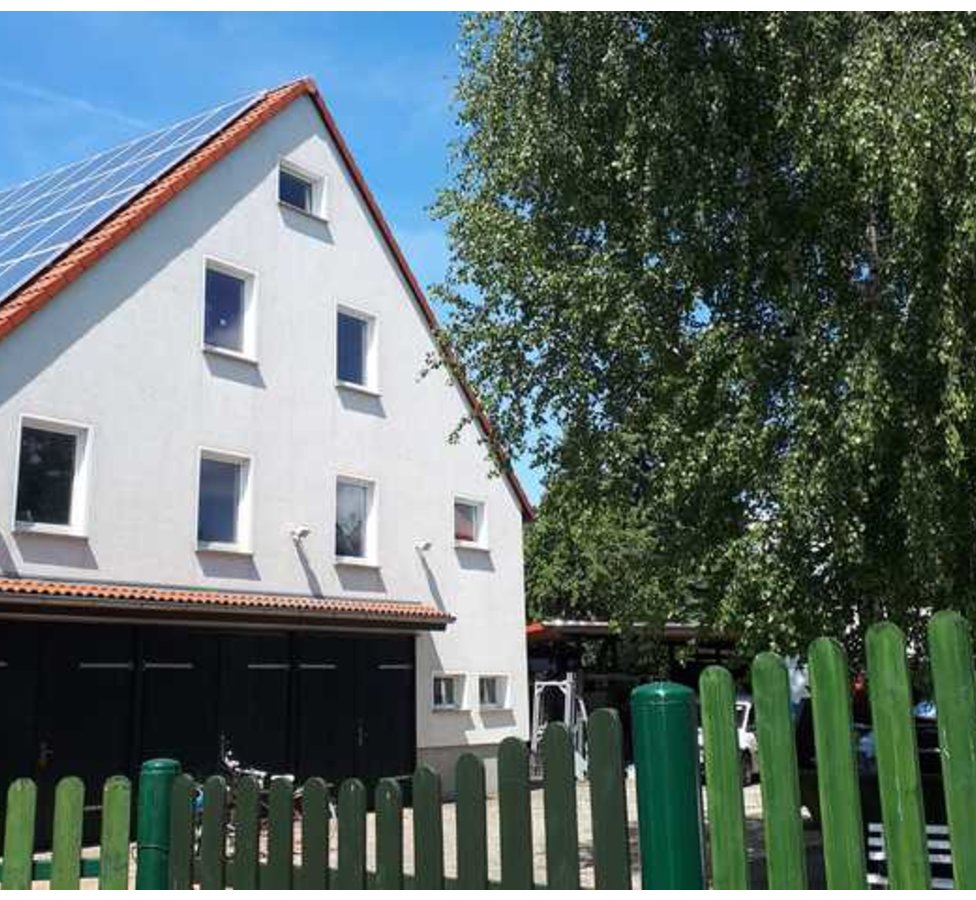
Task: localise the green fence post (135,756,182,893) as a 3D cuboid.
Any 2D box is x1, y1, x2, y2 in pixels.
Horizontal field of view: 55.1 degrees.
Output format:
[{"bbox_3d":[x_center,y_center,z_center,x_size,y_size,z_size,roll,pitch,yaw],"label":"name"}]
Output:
[{"bbox_3d":[-0.929,1.498,2.544,0.110,1.250,0.110,-8,-16,21],"label":"green fence post"}]

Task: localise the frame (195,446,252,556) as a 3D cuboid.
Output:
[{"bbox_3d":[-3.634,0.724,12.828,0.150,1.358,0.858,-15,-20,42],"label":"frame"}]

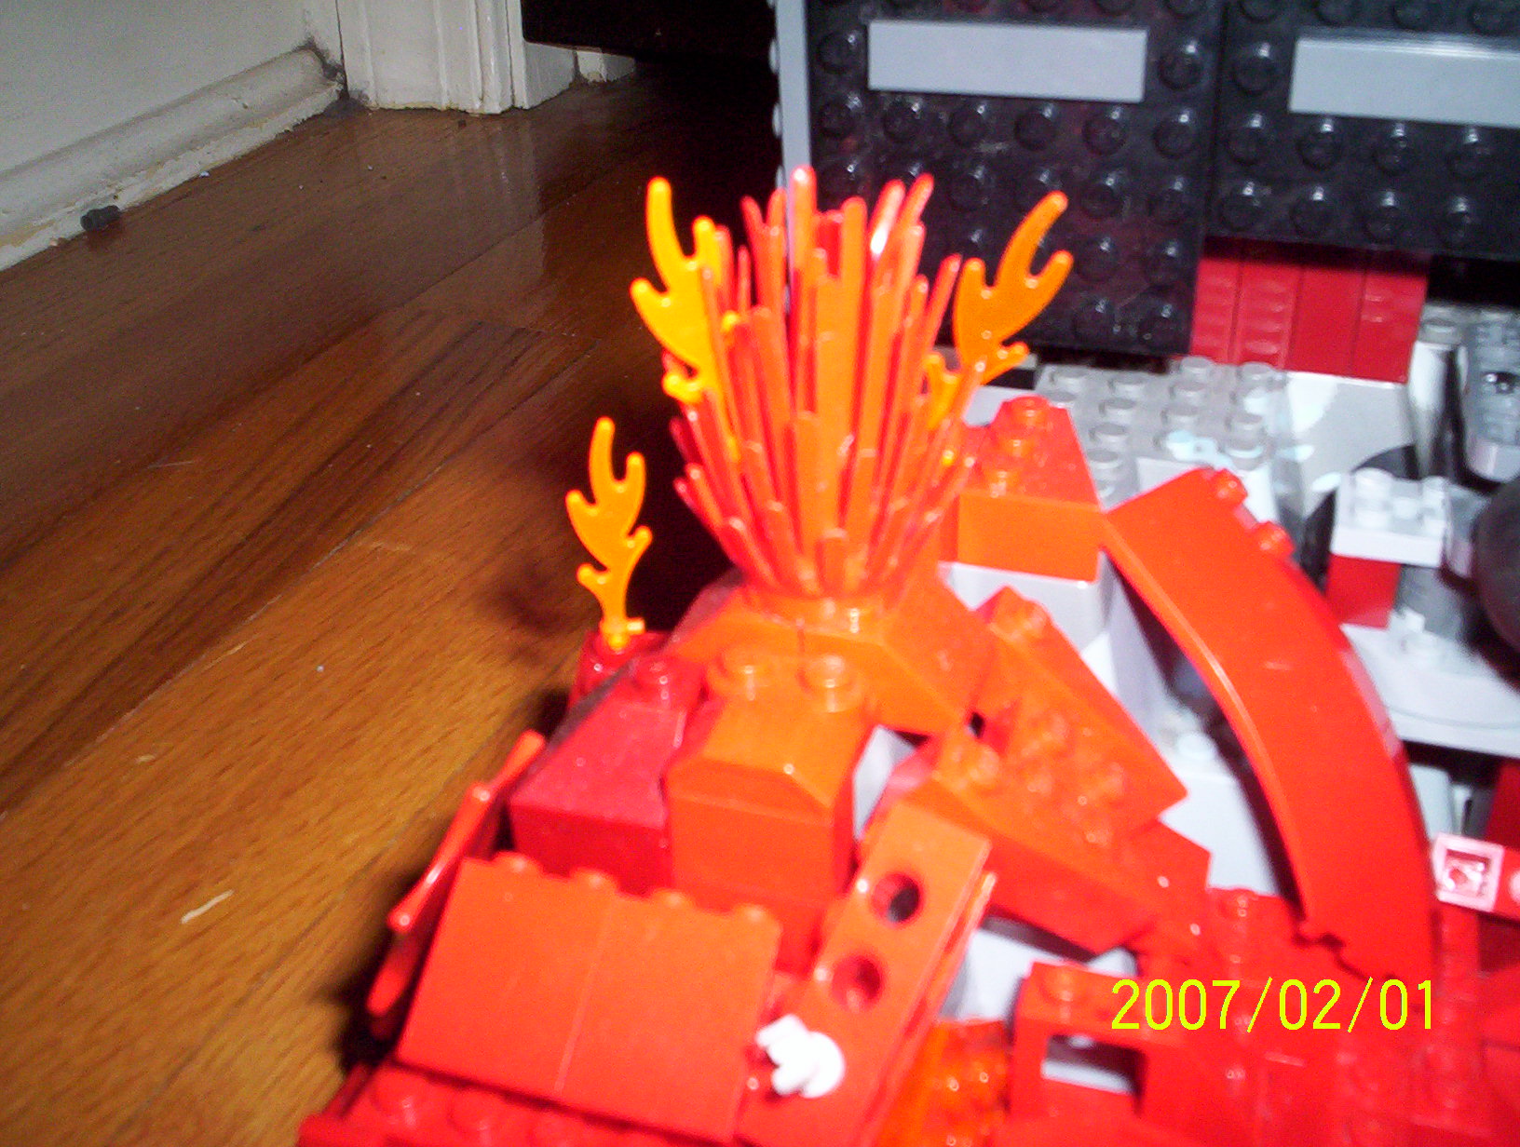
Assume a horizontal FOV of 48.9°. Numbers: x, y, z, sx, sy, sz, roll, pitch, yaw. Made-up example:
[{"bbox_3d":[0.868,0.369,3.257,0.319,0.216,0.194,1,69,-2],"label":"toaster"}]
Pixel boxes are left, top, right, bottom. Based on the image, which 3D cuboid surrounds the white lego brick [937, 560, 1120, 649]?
[{"bbox_3d":[0.033,0.000,0.205,0.018,0.010,0.015,8,33,17],"label":"white lego brick"}]

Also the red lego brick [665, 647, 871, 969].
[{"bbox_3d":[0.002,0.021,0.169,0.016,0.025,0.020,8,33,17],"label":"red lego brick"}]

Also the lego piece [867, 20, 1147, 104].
[{"bbox_3d":[0.028,-0.060,0.194,0.032,0.008,0.003,8,33,17],"label":"lego piece"}]

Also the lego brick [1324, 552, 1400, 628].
[{"bbox_3d":[0.075,0.000,0.209,0.008,0.010,0.009,8,33,17],"label":"lego brick"}]

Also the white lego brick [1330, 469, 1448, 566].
[{"bbox_3d":[0.079,-0.007,0.207,0.016,0.005,0.016,8,33,17],"label":"white lego brick"}]

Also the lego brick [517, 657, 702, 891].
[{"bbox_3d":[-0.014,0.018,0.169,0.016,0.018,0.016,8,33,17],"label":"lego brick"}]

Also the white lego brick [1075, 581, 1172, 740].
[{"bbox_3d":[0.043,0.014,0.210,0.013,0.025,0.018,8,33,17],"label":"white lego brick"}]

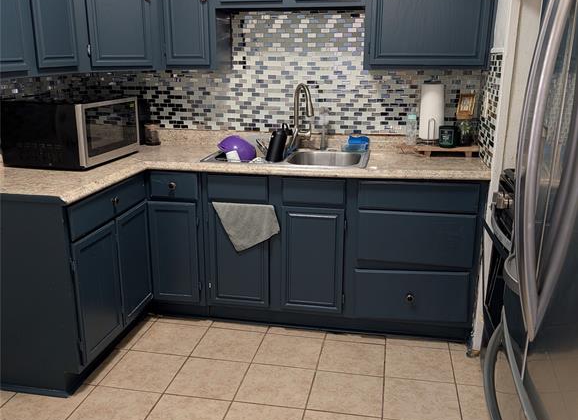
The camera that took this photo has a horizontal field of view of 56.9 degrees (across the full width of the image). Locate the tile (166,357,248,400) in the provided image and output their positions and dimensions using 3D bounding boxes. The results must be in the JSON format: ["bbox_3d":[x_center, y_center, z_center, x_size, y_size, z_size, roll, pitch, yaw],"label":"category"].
[{"bbox_3d":[-0.363,0.777,2.449,0.308,0.012,0.300,3,15,11],"label":"tile"}]

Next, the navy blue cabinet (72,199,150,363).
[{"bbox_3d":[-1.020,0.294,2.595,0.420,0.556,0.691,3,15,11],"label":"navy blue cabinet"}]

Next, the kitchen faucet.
[{"bbox_3d":[0.073,-0.505,2.939,0.090,0.370,0.230,-5,16,-16],"label":"kitchen faucet"}]

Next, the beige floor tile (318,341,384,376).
[{"bbox_3d":[0.309,0.718,2.592,0.305,0.010,0.302,3,16,11],"label":"beige floor tile"}]

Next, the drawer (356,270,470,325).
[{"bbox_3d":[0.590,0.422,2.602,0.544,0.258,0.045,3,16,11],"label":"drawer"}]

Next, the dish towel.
[{"bbox_3d":[-0.218,0.092,2.715,0.348,0.259,0.030,3,15,11],"label":"dish towel"}]

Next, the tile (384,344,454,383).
[{"bbox_3d":[0.615,0.732,2.534,0.305,0.010,0.302,3,16,11],"label":"tile"}]

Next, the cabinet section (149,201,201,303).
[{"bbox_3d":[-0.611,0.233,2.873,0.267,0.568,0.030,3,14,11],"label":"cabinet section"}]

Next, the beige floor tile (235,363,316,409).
[{"bbox_3d":[-0.055,0.791,2.390,0.308,0.012,0.300,3,15,11],"label":"beige floor tile"}]

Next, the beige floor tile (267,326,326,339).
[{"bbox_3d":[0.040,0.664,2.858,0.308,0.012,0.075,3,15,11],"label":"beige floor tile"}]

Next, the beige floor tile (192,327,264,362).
[{"bbox_3d":[-0.301,0.690,2.709,0.305,0.010,0.302,3,16,11],"label":"beige floor tile"}]

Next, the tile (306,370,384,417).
[{"bbox_3d":[0.253,0.806,2.331,0.308,0.012,0.300,3,15,11],"label":"tile"}]

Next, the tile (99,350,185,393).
[{"bbox_3d":[-0.664,0.754,2.482,0.305,0.010,0.302,3,16,11],"label":"tile"}]

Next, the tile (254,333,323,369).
[{"bbox_3d":[0.004,0.704,2.651,0.305,0.010,0.302,3,16,11],"label":"tile"}]

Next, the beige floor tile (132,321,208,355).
[{"bbox_3d":[-0.606,0.676,2.768,0.305,0.010,0.302,3,16,11],"label":"beige floor tile"}]

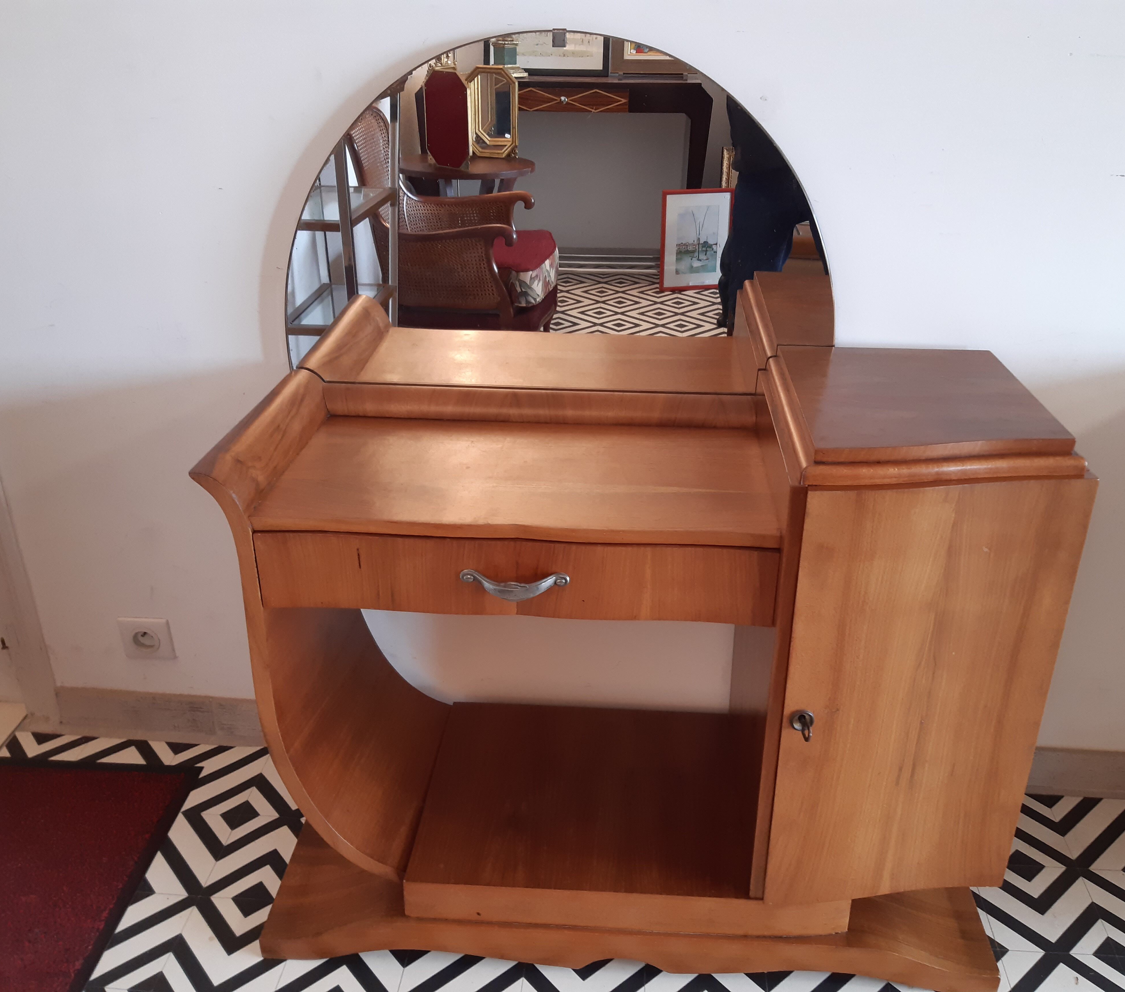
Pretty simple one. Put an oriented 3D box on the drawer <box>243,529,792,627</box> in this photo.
[{"bbox_3d":[-0.053,0.040,1.497,0.709,0.123,0.347,2,26,4],"label":"drawer"}]

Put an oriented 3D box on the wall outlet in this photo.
[{"bbox_3d":[-0.829,0.285,1.982,0.097,0.088,0.015,2,26,4],"label":"wall outlet"}]

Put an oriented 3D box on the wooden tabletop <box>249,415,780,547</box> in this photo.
[{"bbox_3d":[-0.051,-0.028,1.487,0.711,0.031,0.371,2,26,4],"label":"wooden tabletop"}]

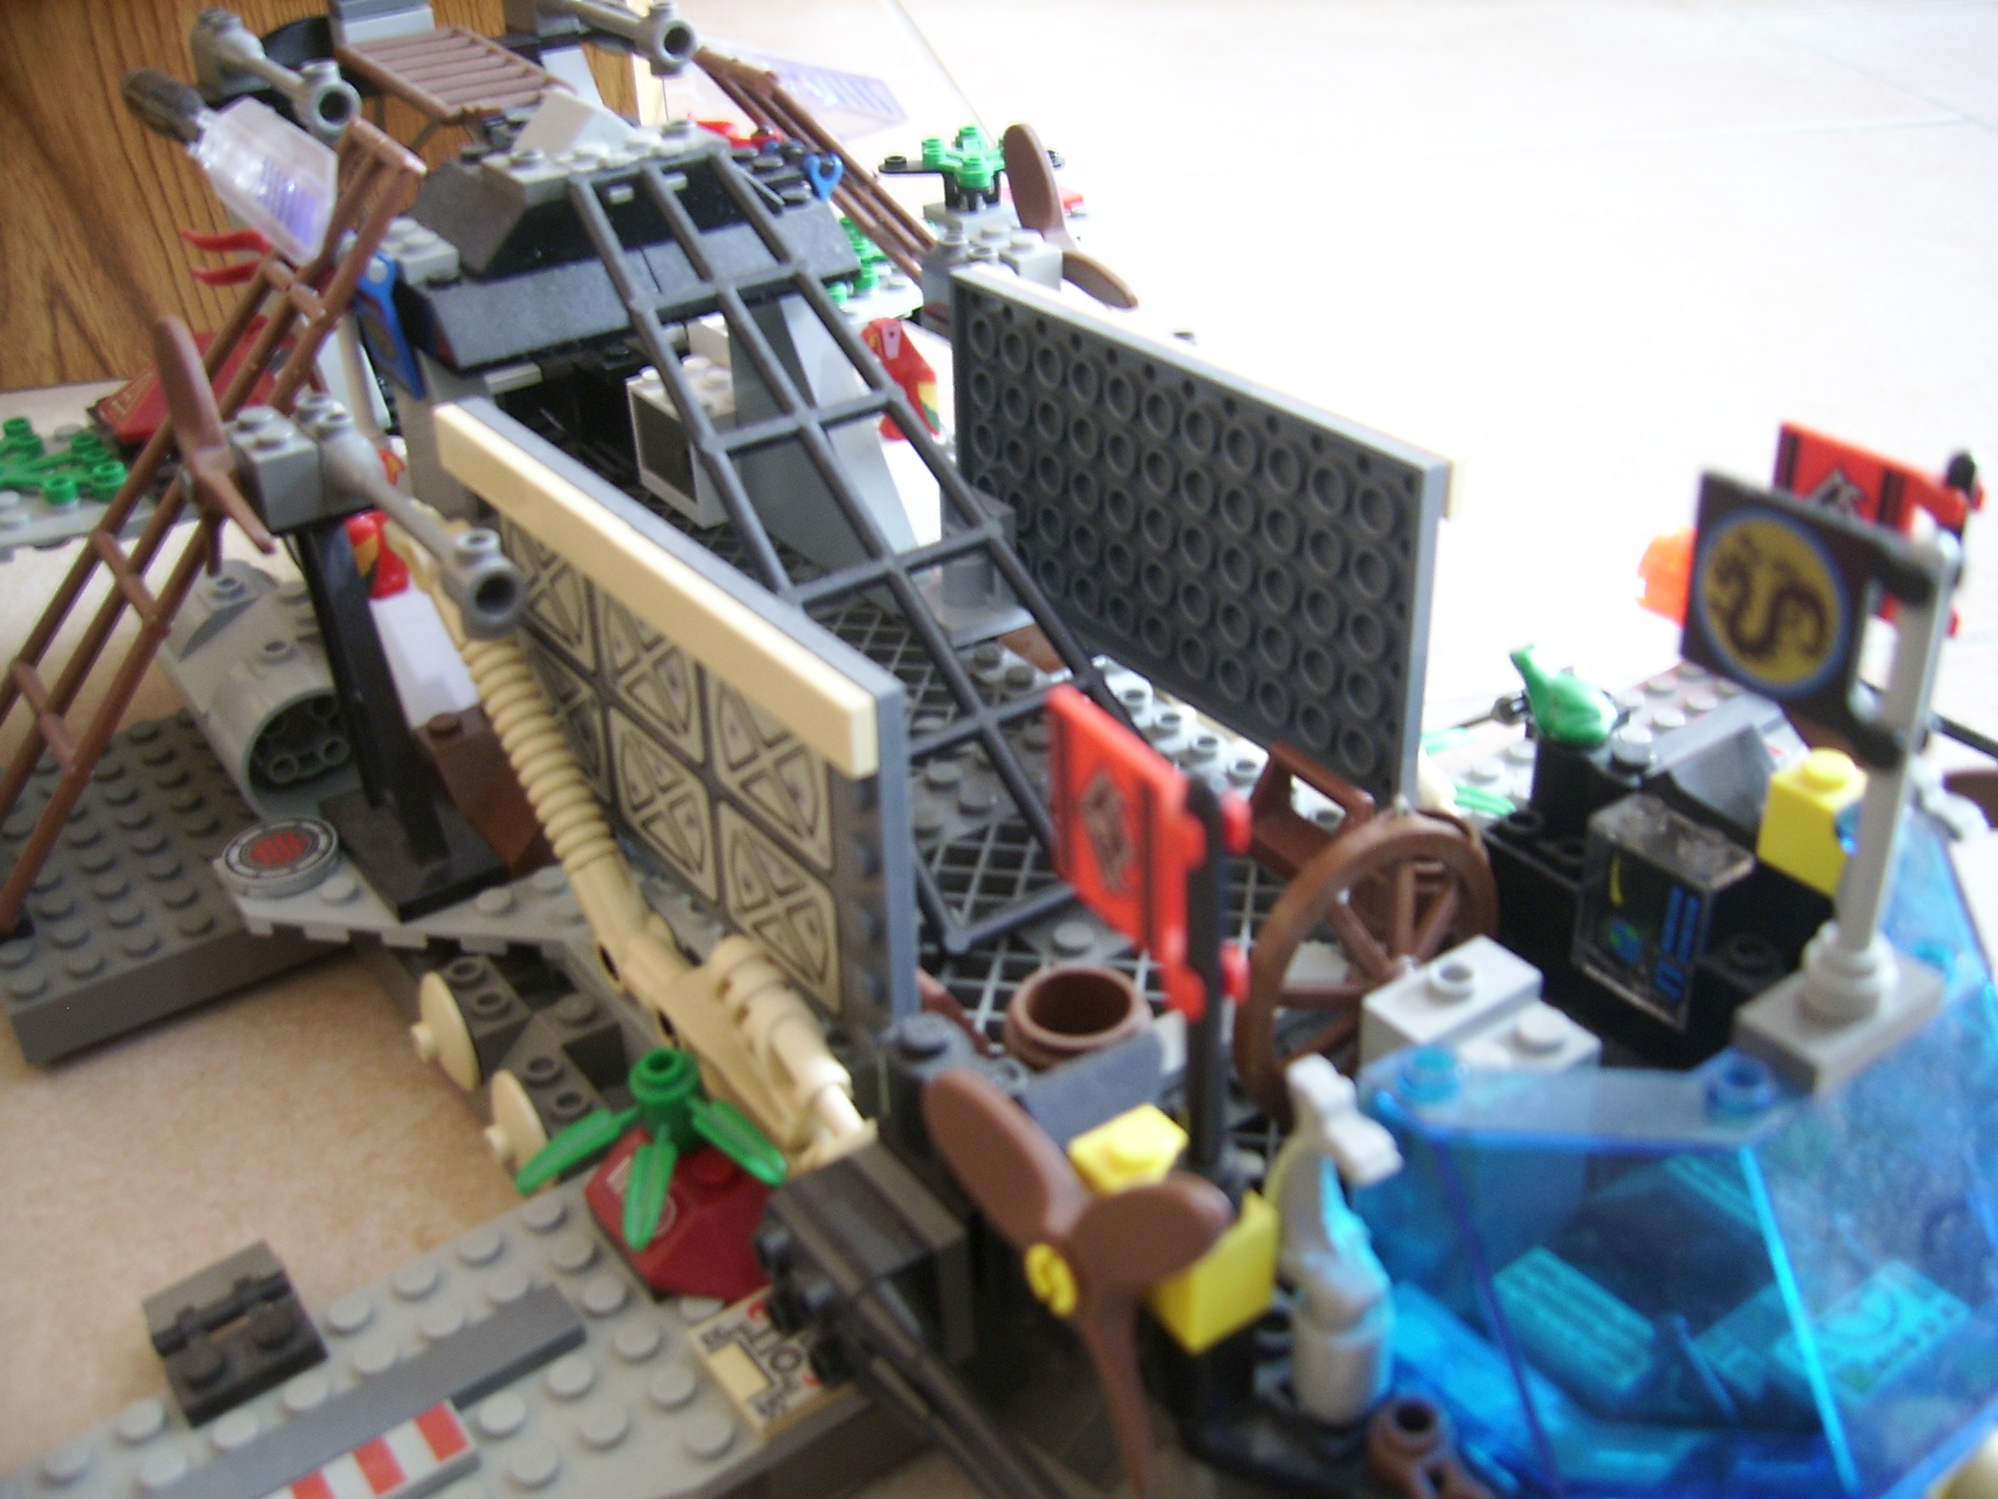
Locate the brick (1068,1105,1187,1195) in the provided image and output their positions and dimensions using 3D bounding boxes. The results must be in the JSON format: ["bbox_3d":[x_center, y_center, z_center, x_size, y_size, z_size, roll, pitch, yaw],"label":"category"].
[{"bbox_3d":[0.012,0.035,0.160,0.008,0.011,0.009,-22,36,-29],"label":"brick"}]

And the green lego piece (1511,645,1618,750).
[{"bbox_3d":[0.064,-0.006,0.227,0.007,0.011,0.011,-22,36,-29],"label":"green lego piece"}]

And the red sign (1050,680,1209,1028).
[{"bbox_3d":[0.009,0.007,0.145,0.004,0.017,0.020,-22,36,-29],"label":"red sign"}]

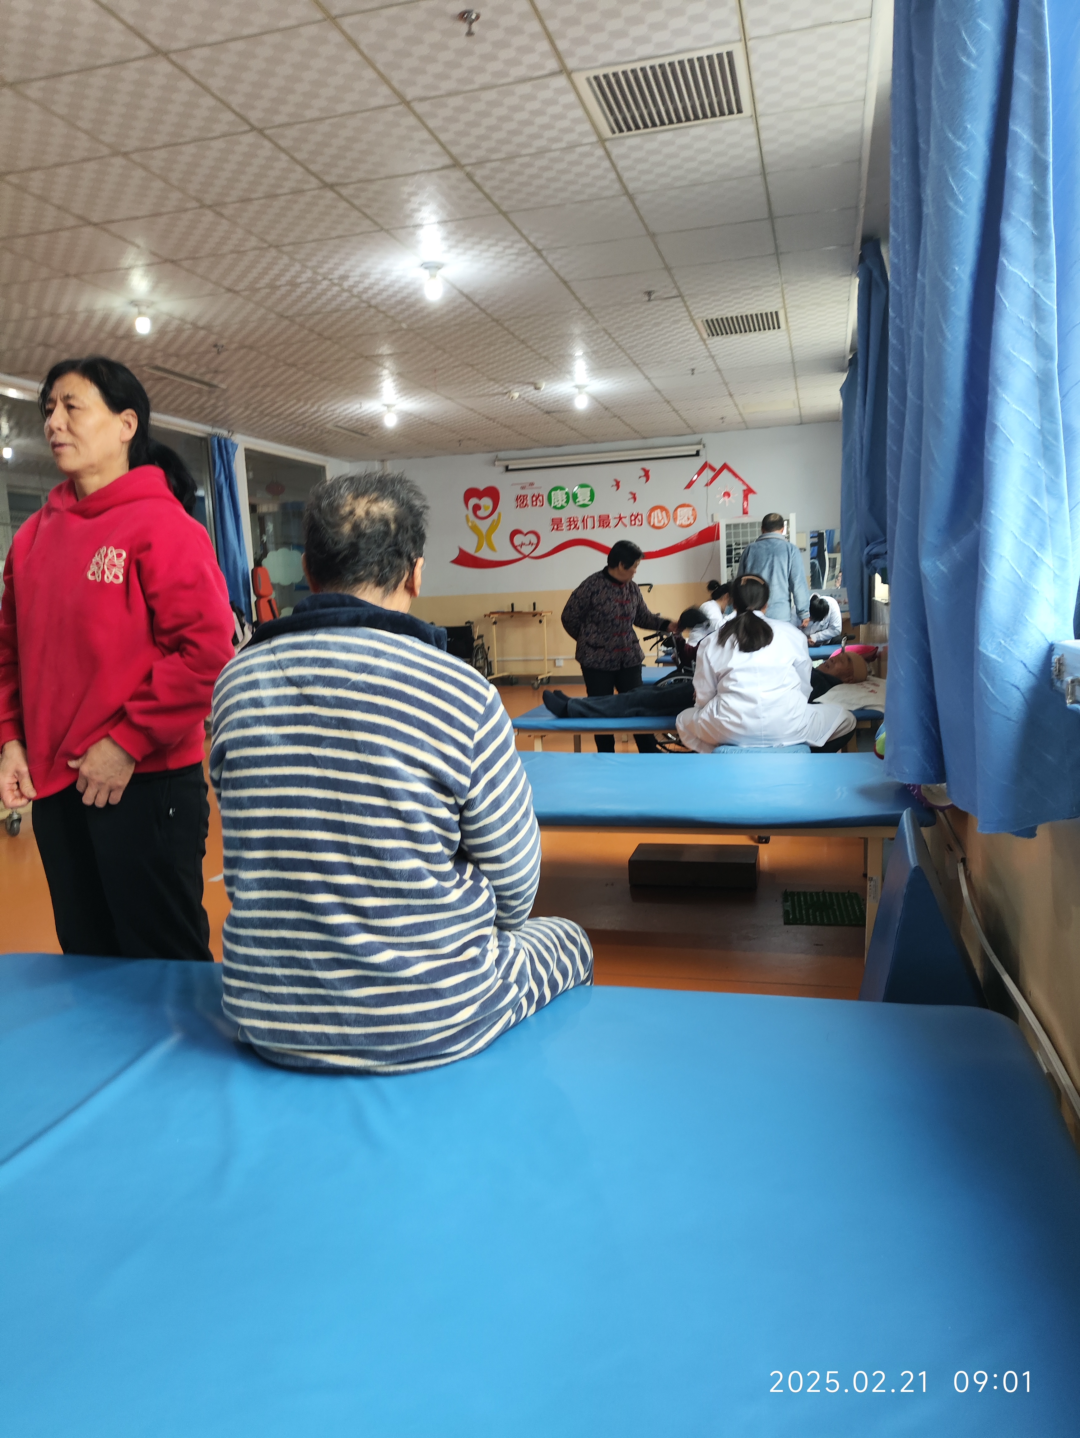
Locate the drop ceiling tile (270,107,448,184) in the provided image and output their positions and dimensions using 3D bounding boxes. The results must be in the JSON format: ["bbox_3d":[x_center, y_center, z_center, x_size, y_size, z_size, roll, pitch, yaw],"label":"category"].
[{"bbox_3d":[-0.725,-2.367,4.124,0.605,0.018,0.595,0,8,16],"label":"drop ceiling tile"}]

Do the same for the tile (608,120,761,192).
[{"bbox_3d":[0.622,-2.351,4.184,0.606,0.020,0.572,0,8,16],"label":"tile"}]

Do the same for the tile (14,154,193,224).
[{"bbox_3d":[-1.865,-2.270,4.301,0.606,0.020,0.572,0,8,16],"label":"tile"}]

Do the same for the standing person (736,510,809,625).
[{"bbox_3d":[1.566,-0.506,6.670,0.540,1.716,0.340,0,8,16],"label":"standing person"}]

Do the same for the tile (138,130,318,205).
[{"bbox_3d":[-1.292,-2.301,4.173,0.600,0.020,0.585,0,8,16],"label":"tile"}]

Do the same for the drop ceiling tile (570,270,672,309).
[{"bbox_3d":[0.527,-2.687,6.223,0.605,0.018,0.595,0,8,16],"label":"drop ceiling tile"}]

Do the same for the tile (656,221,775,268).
[{"bbox_3d":[0.932,-2.504,5.274,0.606,0.020,0.572,0,8,16],"label":"tile"}]

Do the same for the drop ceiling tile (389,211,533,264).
[{"bbox_3d":[-0.390,-2.454,5.103,0.600,0.020,0.585,0,8,16],"label":"drop ceiling tile"}]

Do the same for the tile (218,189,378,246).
[{"bbox_3d":[-1.127,-2.348,4.681,0.606,0.020,0.572,0,8,16],"label":"tile"}]

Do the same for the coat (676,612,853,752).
[{"bbox_3d":[1.046,-0.149,4.696,0.790,0.715,0.500,0,8,16],"label":"coat"}]

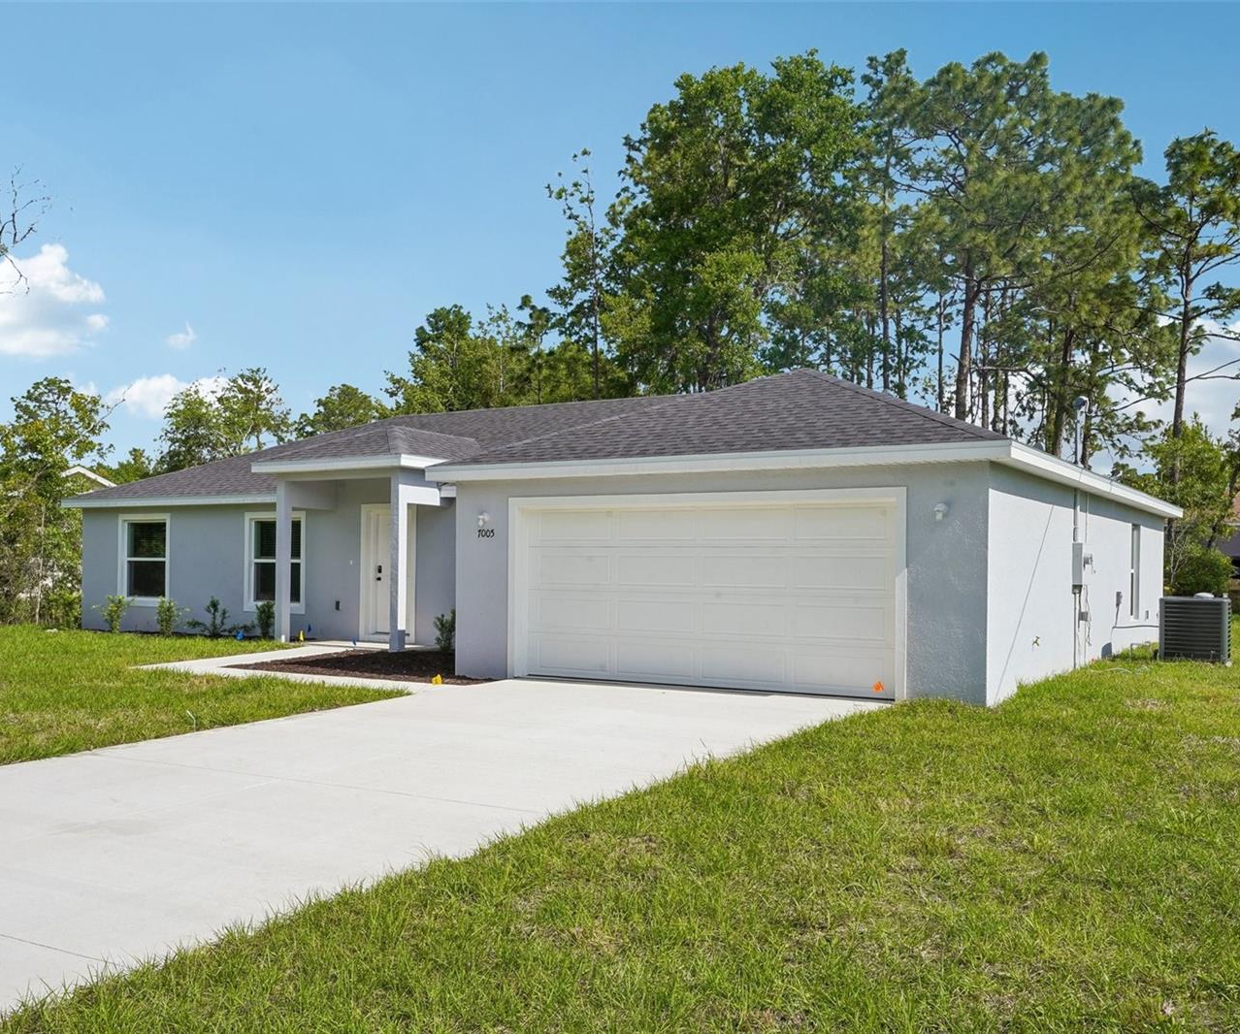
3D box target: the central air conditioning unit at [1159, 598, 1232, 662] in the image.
[{"bbox_3d":[8.369,1.625,17.628,0.860,0.920,0.860,-1,-3,32],"label":"central air conditioning unit"}]

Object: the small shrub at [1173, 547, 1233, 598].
[{"bbox_3d":[20.278,2.109,42.000,2.300,2.100,2.300,-1,-3,32],"label":"small shrub"}]

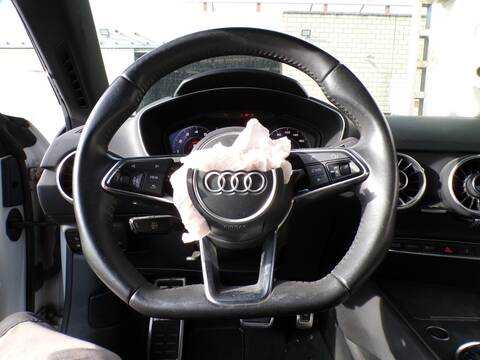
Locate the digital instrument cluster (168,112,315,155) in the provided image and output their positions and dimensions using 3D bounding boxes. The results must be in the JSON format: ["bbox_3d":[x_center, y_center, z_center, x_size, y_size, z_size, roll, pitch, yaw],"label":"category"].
[{"bbox_3d":[0.003,-0.080,0.680,0.300,0.120,0.040,0,-8,0],"label":"digital instrument cluster"}]

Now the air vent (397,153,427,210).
[{"bbox_3d":[0.266,0.003,0.572,0.095,0.095,0.040,0,3,0],"label":"air vent"}]

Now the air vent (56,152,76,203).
[{"bbox_3d":[-0.261,-0.003,0.572,0.095,0.095,0.040,0,3,0],"label":"air vent"}]

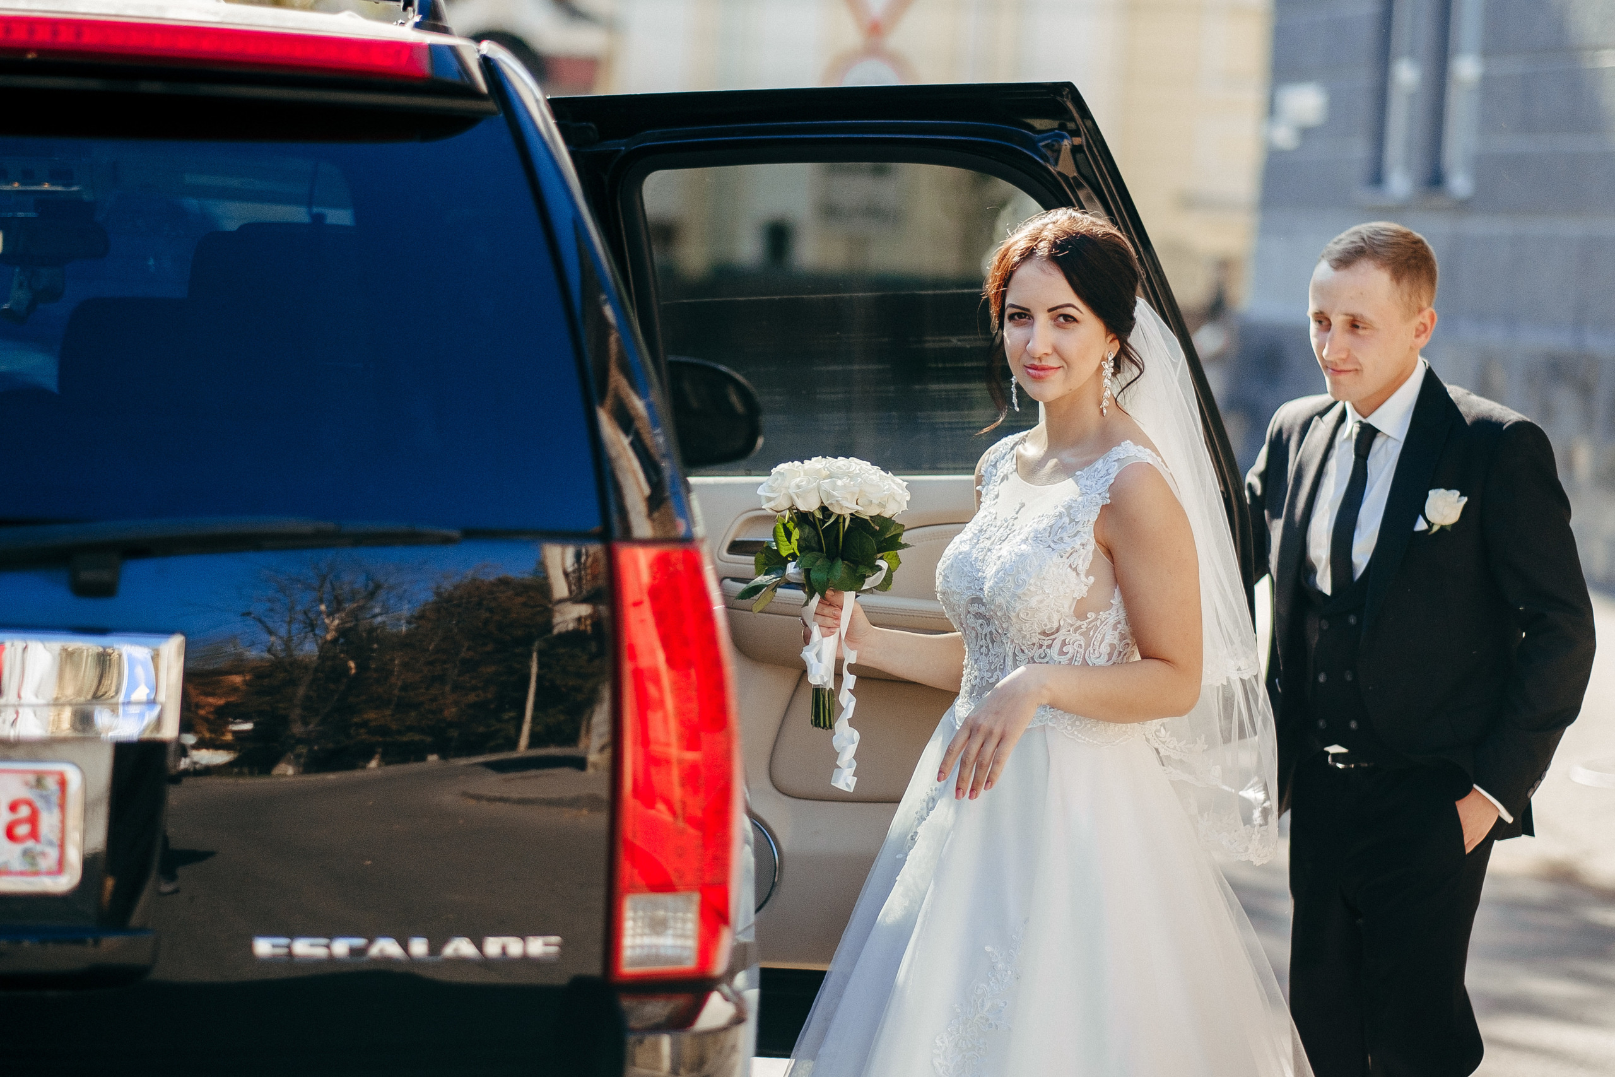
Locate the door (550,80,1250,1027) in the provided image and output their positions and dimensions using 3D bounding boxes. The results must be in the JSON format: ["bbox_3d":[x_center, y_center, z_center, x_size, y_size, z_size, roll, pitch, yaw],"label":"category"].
[{"bbox_3d":[0.145,0.070,5.360,1.000,1.390,0.270,2,3,21],"label":"door"}]

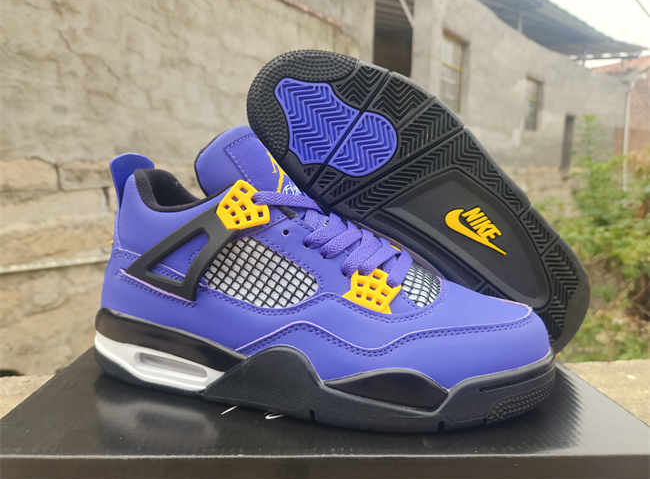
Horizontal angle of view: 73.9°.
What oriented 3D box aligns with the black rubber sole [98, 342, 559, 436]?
[{"bbox_3d":[-0.010,0.068,0.282,0.300,0.041,0.112,2,7,12],"label":"black rubber sole"}]

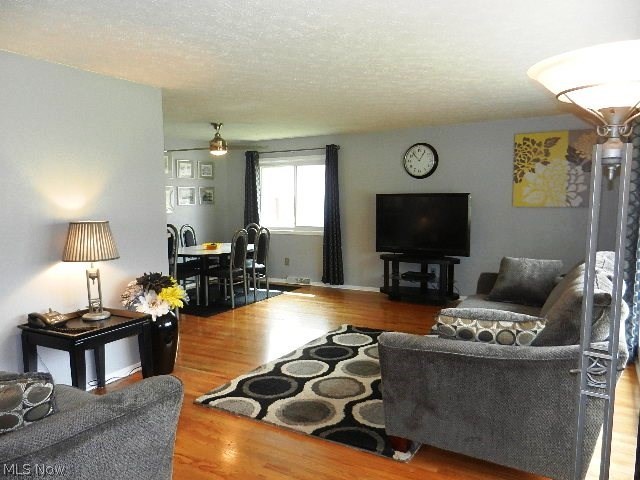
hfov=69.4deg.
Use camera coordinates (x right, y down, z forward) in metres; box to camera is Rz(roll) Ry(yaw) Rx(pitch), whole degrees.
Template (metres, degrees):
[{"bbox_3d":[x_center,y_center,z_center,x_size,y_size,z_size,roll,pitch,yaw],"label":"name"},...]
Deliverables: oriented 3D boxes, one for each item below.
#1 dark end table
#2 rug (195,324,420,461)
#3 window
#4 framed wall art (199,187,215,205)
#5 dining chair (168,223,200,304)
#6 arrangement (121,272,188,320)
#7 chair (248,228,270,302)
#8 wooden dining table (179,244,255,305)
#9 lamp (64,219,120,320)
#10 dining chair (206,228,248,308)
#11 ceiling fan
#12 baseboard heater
[{"bbox_3d":[-1.641,0.894,3.307,0.590,0.625,0.610,3,7,31],"label":"dark end table"},{"bbox_3d":[0.367,1.103,3.932,1.584,0.016,2.336,3,6,30],"label":"rug"},{"bbox_3d":[-0.438,-0.733,7.722,1.440,1.280,0.100,3,7,31],"label":"window"},{"bbox_3d":[-1.948,-0.768,8.070,0.030,0.295,0.375,3,7,31],"label":"framed wall art"},{"bbox_3d":[-1.843,0.368,6.044,0.455,1.069,0.535,3,6,30],"label":"dining chair"},{"bbox_3d":[-1.319,0.458,3.784,0.495,0.406,0.535,0,6,0],"label":"arrangement"},{"bbox_3d":[-1.034,0.345,6.728,0.520,1.030,0.440,3,7,31],"label":"chair"},{"bbox_3d":[-1.466,0.485,6.582,1.069,0.733,1.416,3,6,30],"label":"wooden dining table"},{"bbox_3d":[-1.622,0.213,3.339,0.416,0.693,0.416,3,6,30],"label":"lamp"},{"bbox_3d":[-1.212,0.368,6.260,0.515,1.030,0.436,3,6,30],"label":"dining chair"},{"bbox_3d":[-1.325,-1.306,6.028,1.300,0.420,1.300,3,7,31],"label":"ceiling fan"},{"bbox_3d":[-0.377,0.683,7.783,0.465,0.109,0.059,3,6,30],"label":"baseboard heater"}]

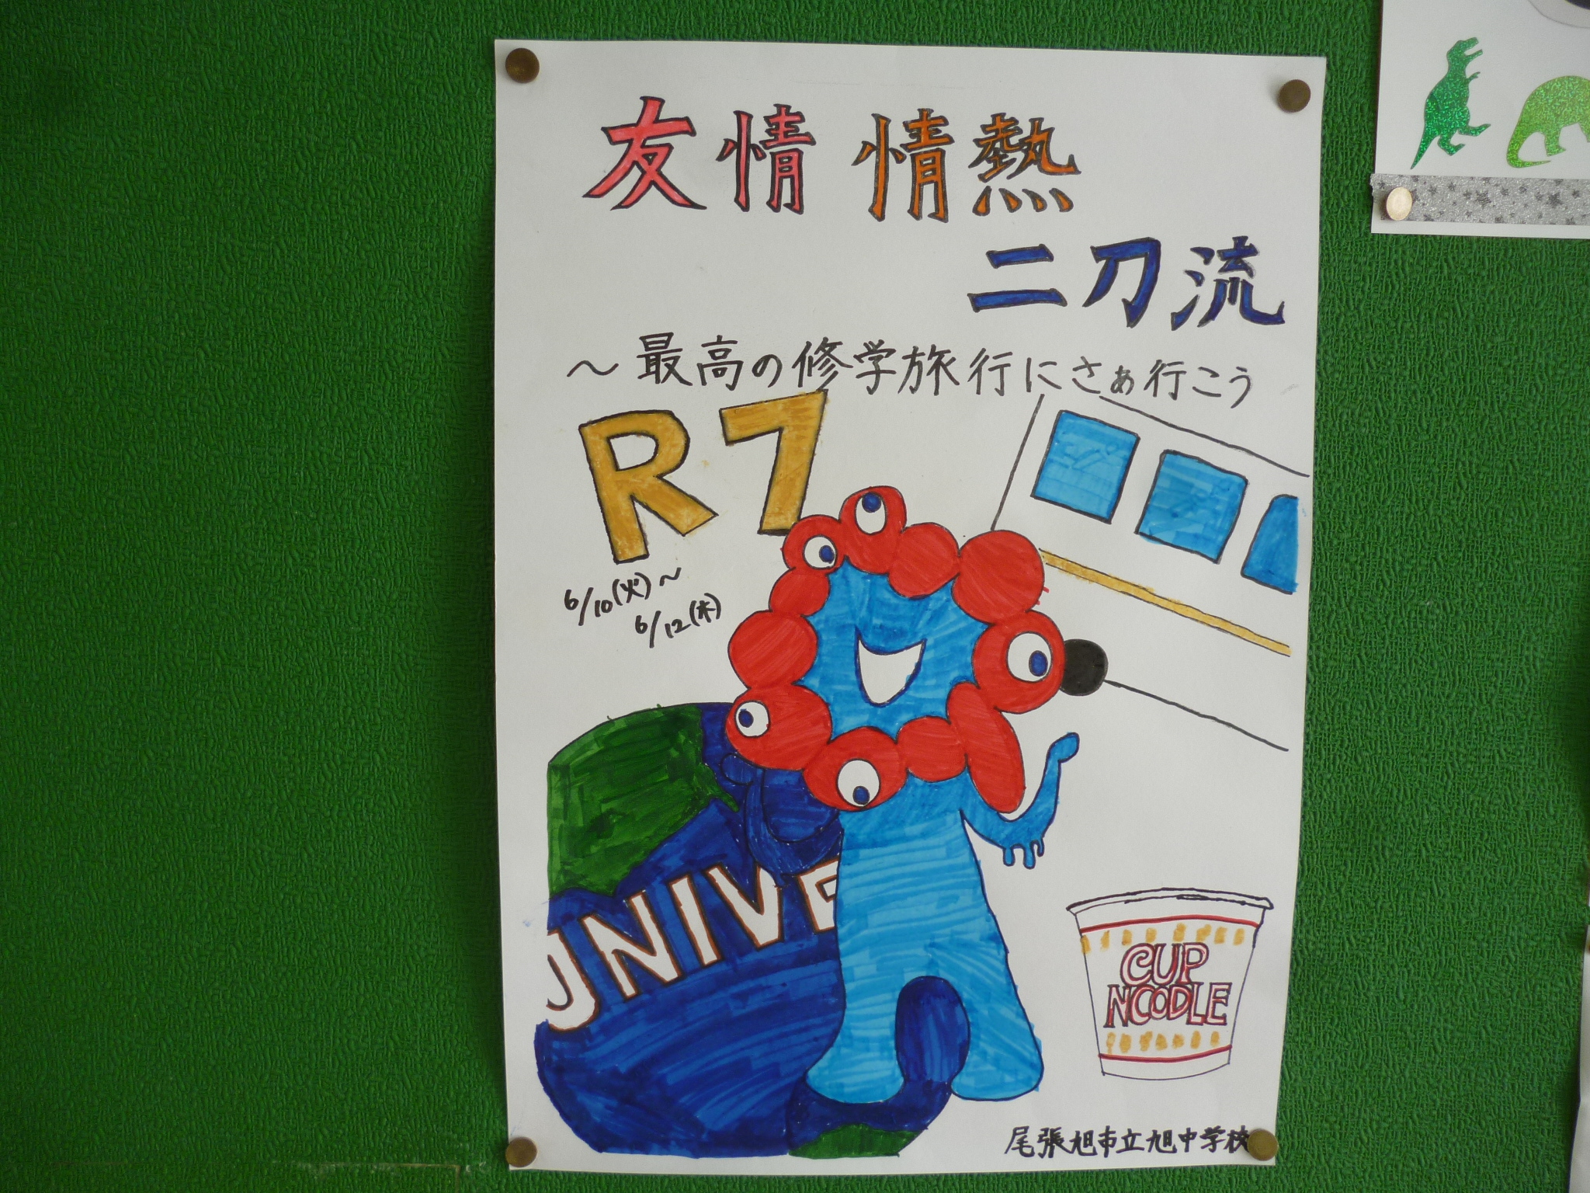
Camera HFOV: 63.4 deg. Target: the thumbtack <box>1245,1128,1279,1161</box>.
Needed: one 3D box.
[{"bbox_3d":[0.164,0.192,0.453,0.011,0.011,0.009,0,5,-2],"label":"thumbtack"}]

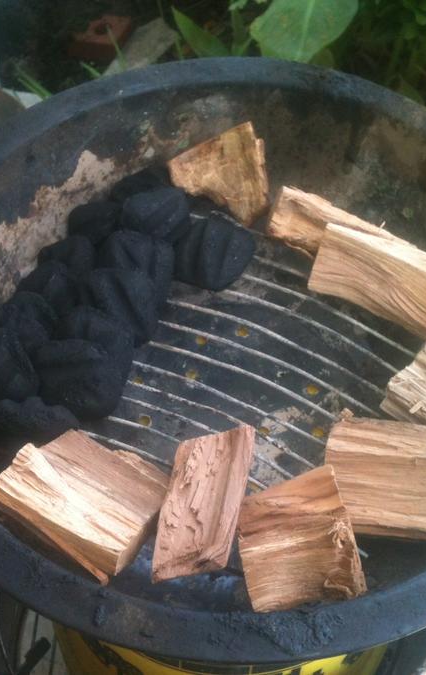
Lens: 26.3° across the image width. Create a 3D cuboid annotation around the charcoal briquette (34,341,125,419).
[{"bbox_3d":[-0.075,0.023,0.518,0.051,0.031,0.051,1,61,-7],"label":"charcoal briquette"}]

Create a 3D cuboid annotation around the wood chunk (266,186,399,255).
[{"bbox_3d":[0.084,-0.074,0.599,0.087,0.036,0.037,23,58,14],"label":"wood chunk"}]

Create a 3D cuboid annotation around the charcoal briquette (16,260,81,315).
[{"bbox_3d":[-0.101,-0.030,0.556,0.049,0.031,0.049,22,56,-16],"label":"charcoal briquette"}]

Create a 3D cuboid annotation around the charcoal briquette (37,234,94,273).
[{"bbox_3d":[-0.085,-0.042,0.555,0.048,0.030,0.046,-42,97,-28],"label":"charcoal briquette"}]

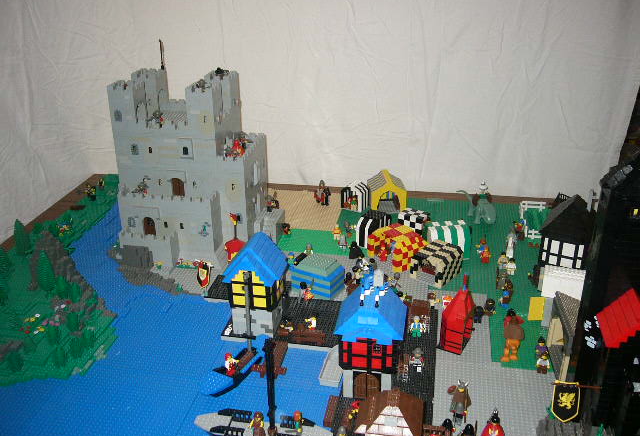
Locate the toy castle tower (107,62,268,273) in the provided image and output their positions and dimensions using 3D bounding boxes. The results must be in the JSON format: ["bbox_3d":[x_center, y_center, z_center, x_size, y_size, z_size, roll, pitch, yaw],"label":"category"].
[{"bbox_3d":[-0.315,-0.131,1.606,0.320,0.432,0.276,4,26,10],"label":"toy castle tower"}]

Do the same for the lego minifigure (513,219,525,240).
[{"bbox_3d":[0.514,0.035,1.667,0.025,0.043,0.016,8,27,19],"label":"lego minifigure"}]

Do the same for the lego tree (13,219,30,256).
[{"bbox_3d":[-0.675,0.042,1.455,0.031,0.085,0.031,4,26,10],"label":"lego tree"}]

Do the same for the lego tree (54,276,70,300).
[{"bbox_3d":[-0.513,0.138,1.285,0.025,0.046,0.025,4,26,10],"label":"lego tree"}]

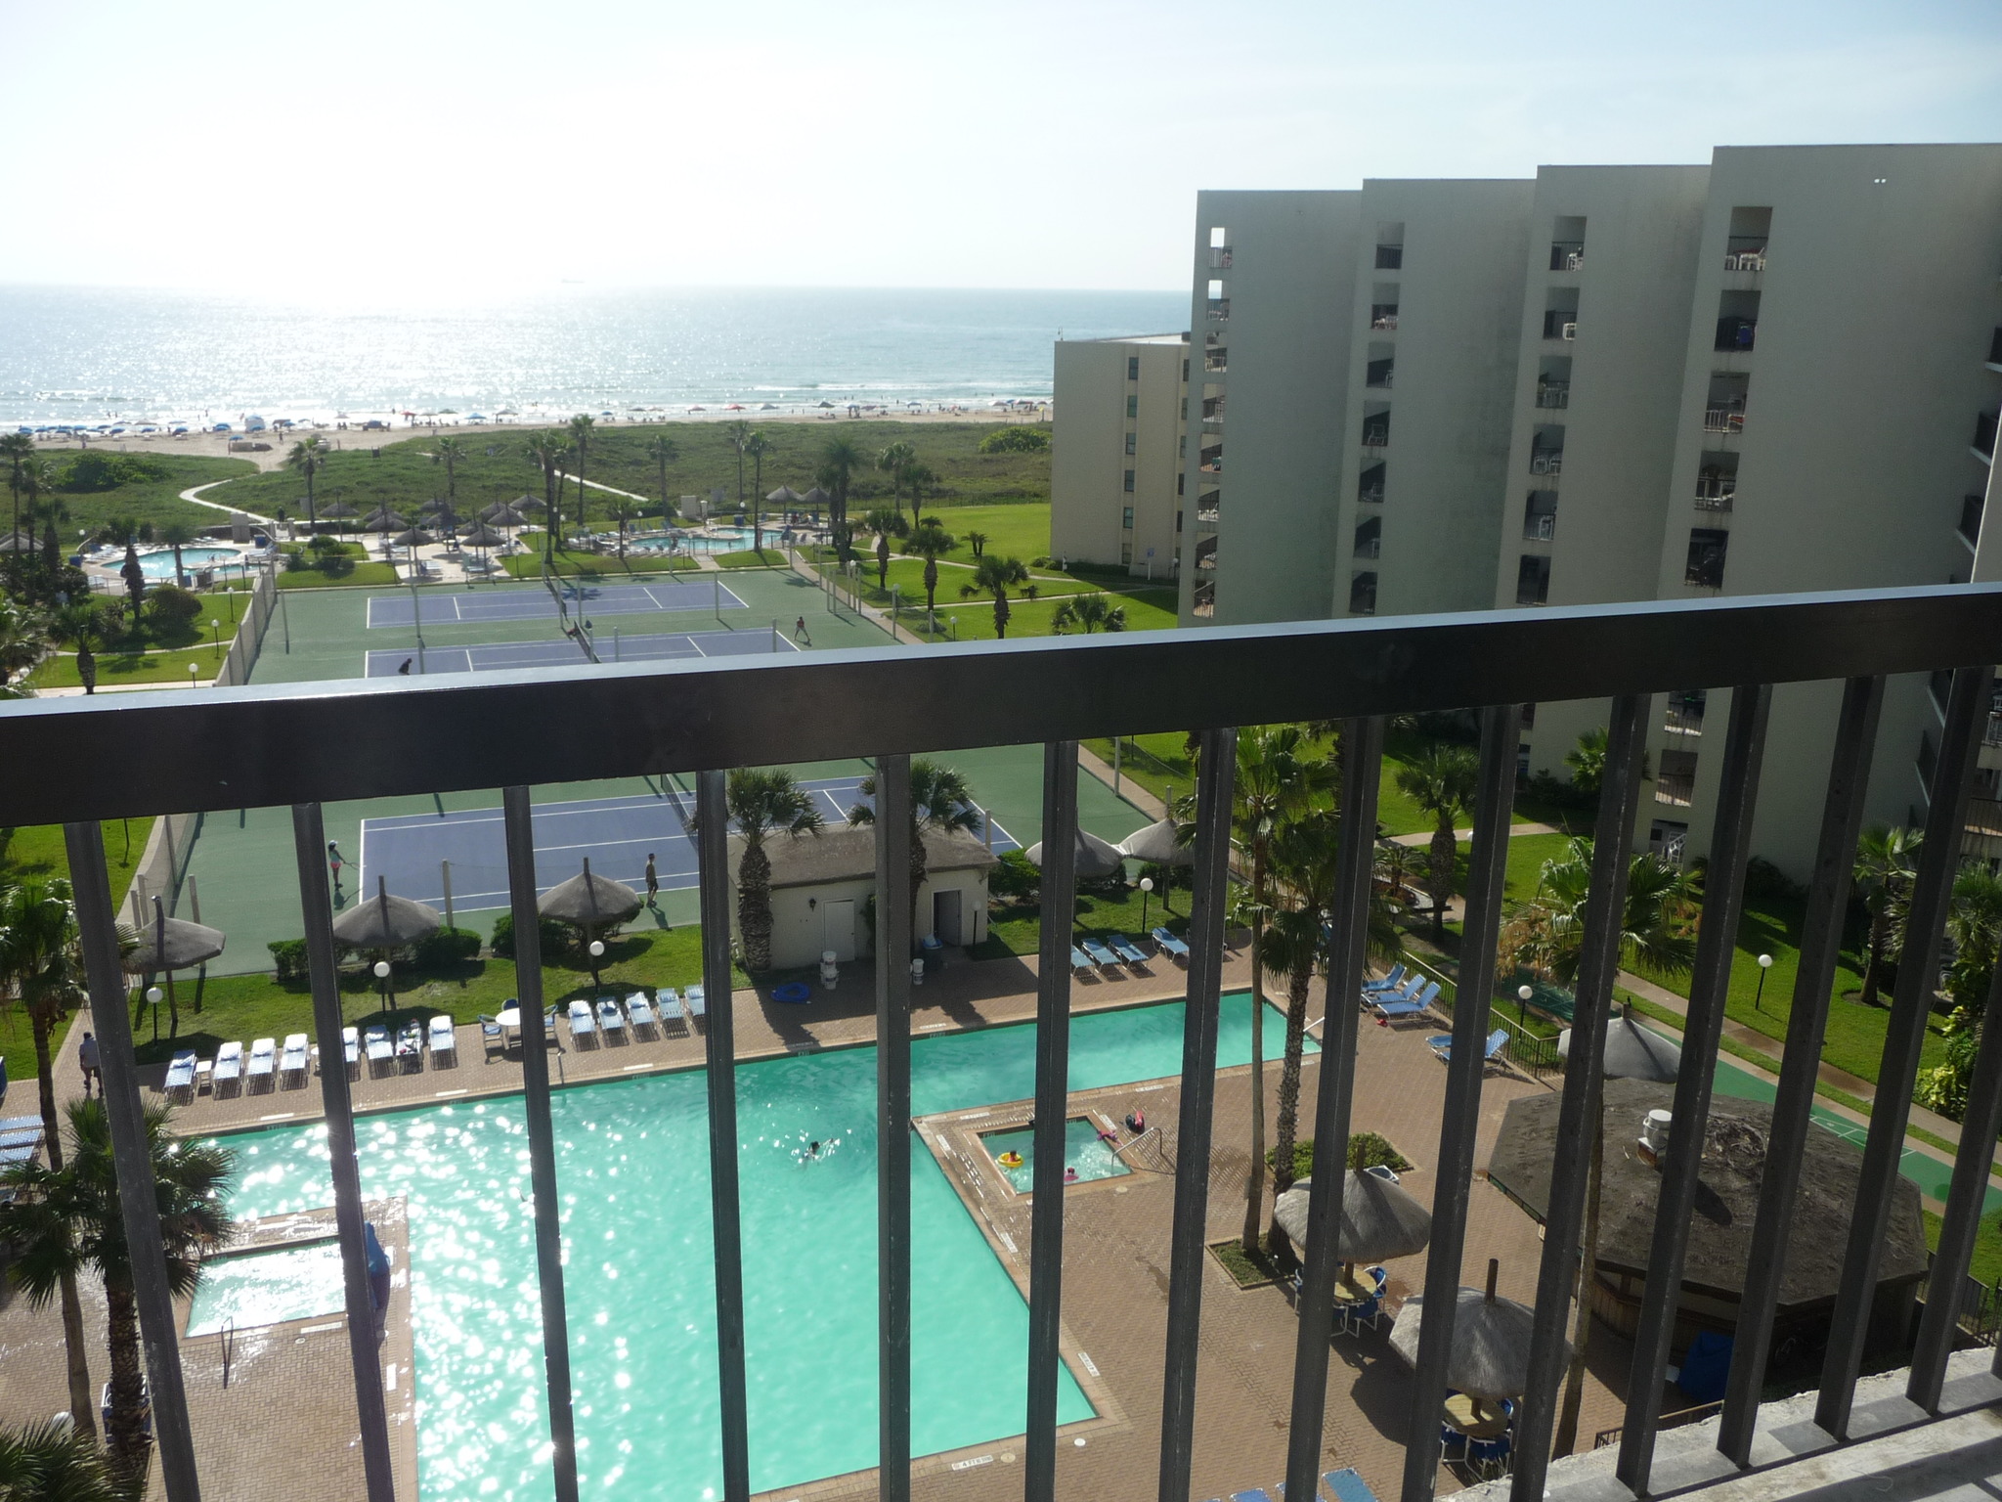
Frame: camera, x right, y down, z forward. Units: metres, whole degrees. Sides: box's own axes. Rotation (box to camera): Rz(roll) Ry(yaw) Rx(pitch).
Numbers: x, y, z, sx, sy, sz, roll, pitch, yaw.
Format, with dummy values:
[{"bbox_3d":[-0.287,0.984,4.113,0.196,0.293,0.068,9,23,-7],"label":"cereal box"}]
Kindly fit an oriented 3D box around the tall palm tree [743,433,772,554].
[{"bbox_3d":[-19.251,-20.646,129.102,2.300,9.550,2.300,-2,16,-8],"label":"tall palm tree"}]

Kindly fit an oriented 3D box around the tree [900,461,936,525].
[{"bbox_3d":[-7.072,-22.310,142.274,3.200,5.750,3.200,0,16,-3],"label":"tree"}]

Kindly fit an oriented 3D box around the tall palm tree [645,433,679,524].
[{"bbox_3d":[-29.610,-23.983,142.664,3.000,7.590,3.000,1,16,0],"label":"tall palm tree"}]

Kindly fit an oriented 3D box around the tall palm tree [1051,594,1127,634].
[{"bbox_3d":[4.643,-5.720,85.823,4.100,5.200,4.100,1,16,3],"label":"tall palm tree"}]

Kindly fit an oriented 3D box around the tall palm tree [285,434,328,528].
[{"bbox_3d":[-58.019,-22.496,136.442,3.500,8.250,3.500,-6,17,-22],"label":"tall palm tree"}]

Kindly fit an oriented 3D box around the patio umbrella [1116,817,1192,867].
[{"bbox_3d":[5.751,3.649,55.508,3.400,3.780,3.400,1,16,0],"label":"patio umbrella"}]

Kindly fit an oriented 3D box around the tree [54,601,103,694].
[{"bbox_3d":[-45.811,-4.857,80.859,2.900,5.270,2.900,1,16,0],"label":"tree"}]

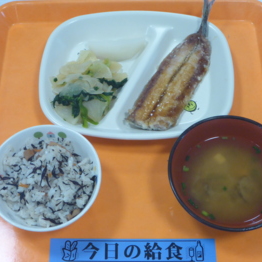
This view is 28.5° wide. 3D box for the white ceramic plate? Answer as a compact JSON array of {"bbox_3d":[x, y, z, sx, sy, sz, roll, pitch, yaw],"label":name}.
[{"bbox_3d":[0.006,-0.060,0.577,0.213,0.024,0.170,3,62,1],"label":"white ceramic plate"}]

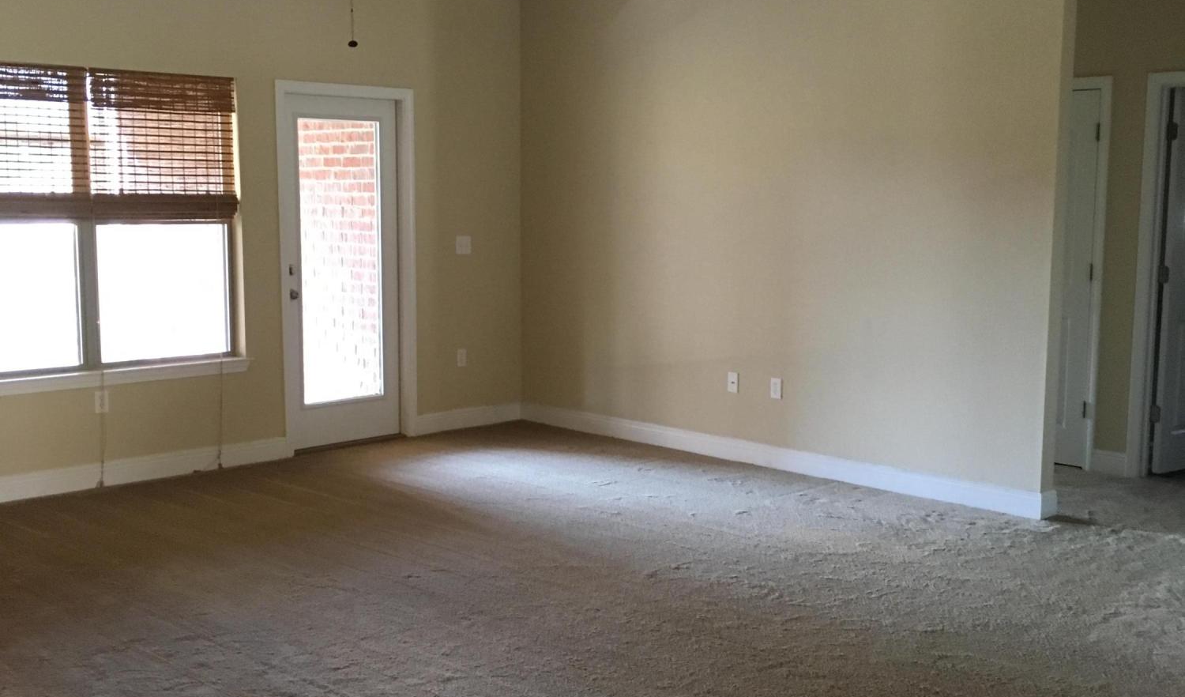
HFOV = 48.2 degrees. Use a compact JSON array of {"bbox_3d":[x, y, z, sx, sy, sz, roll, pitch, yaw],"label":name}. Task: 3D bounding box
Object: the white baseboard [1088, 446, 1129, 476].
[{"bbox_3d":[2.792,0.623,7.154,0.018,0.124,0.191,-6,10,-44],"label":"white baseboard"}]

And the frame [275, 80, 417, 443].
[{"bbox_3d":[-1.439,-0.468,7.757,0.933,2.107,0.130,-6,10,-44],"label":"frame"}]

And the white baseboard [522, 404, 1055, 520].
[{"bbox_3d":[0.857,0.571,7.506,0.140,0.124,3.657,-6,10,-44],"label":"white baseboard"}]

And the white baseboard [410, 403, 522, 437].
[{"bbox_3d":[-0.773,0.449,8.462,0.851,0.124,0.020,-6,10,-44],"label":"white baseboard"}]

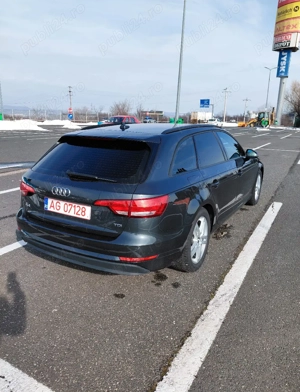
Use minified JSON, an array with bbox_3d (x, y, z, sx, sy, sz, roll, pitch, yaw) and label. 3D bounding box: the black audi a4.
[{"bbox_3d":[0.434,-0.362,4.405,1.900,1.450,4.720,10,17,29],"label":"black audi a4"}]

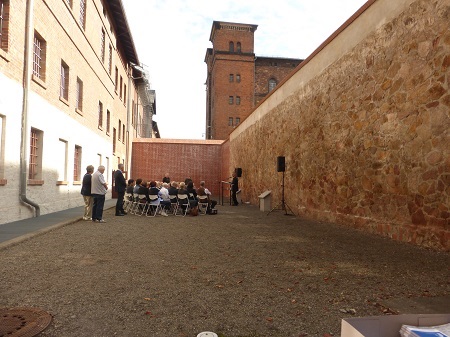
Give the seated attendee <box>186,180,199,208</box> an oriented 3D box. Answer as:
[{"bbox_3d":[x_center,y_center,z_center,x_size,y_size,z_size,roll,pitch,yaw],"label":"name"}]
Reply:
[{"bbox_3d":[-1.208,1.129,11.958,0.520,1.250,0.780,-2,-3,32],"label":"seated attendee"}]

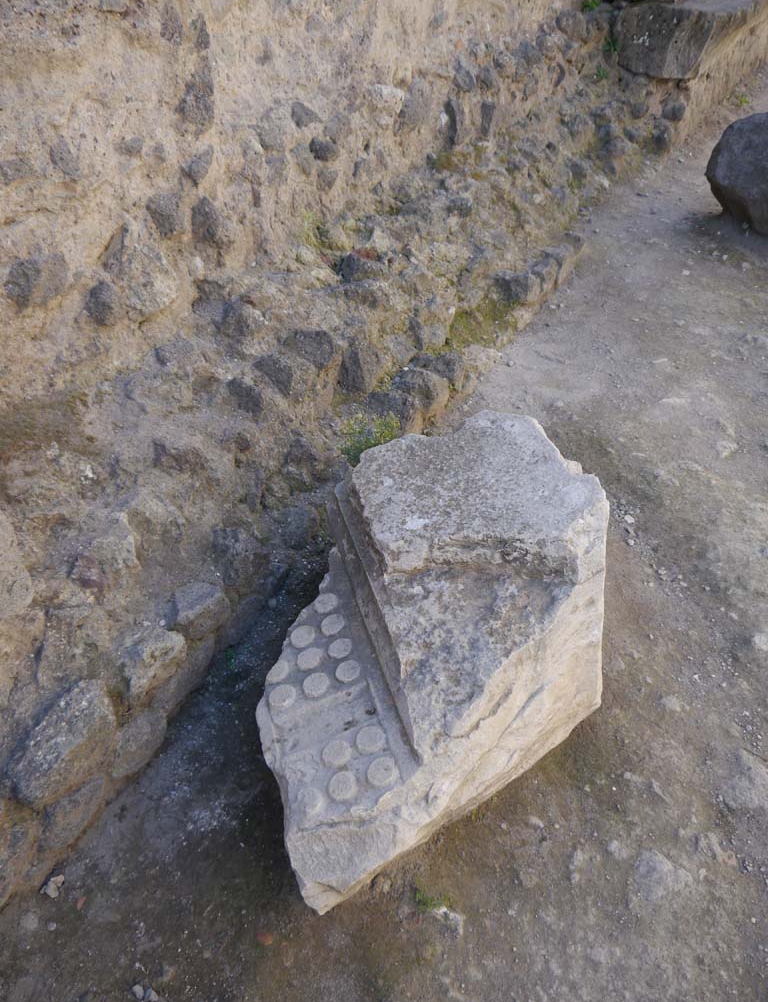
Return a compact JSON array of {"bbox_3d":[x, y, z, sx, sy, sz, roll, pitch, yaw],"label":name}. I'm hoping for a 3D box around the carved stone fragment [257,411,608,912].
[{"bbox_3d":[0.073,0.254,1.705,0.771,0.520,0.723,-15,43,-16],"label":"carved stone fragment"}]

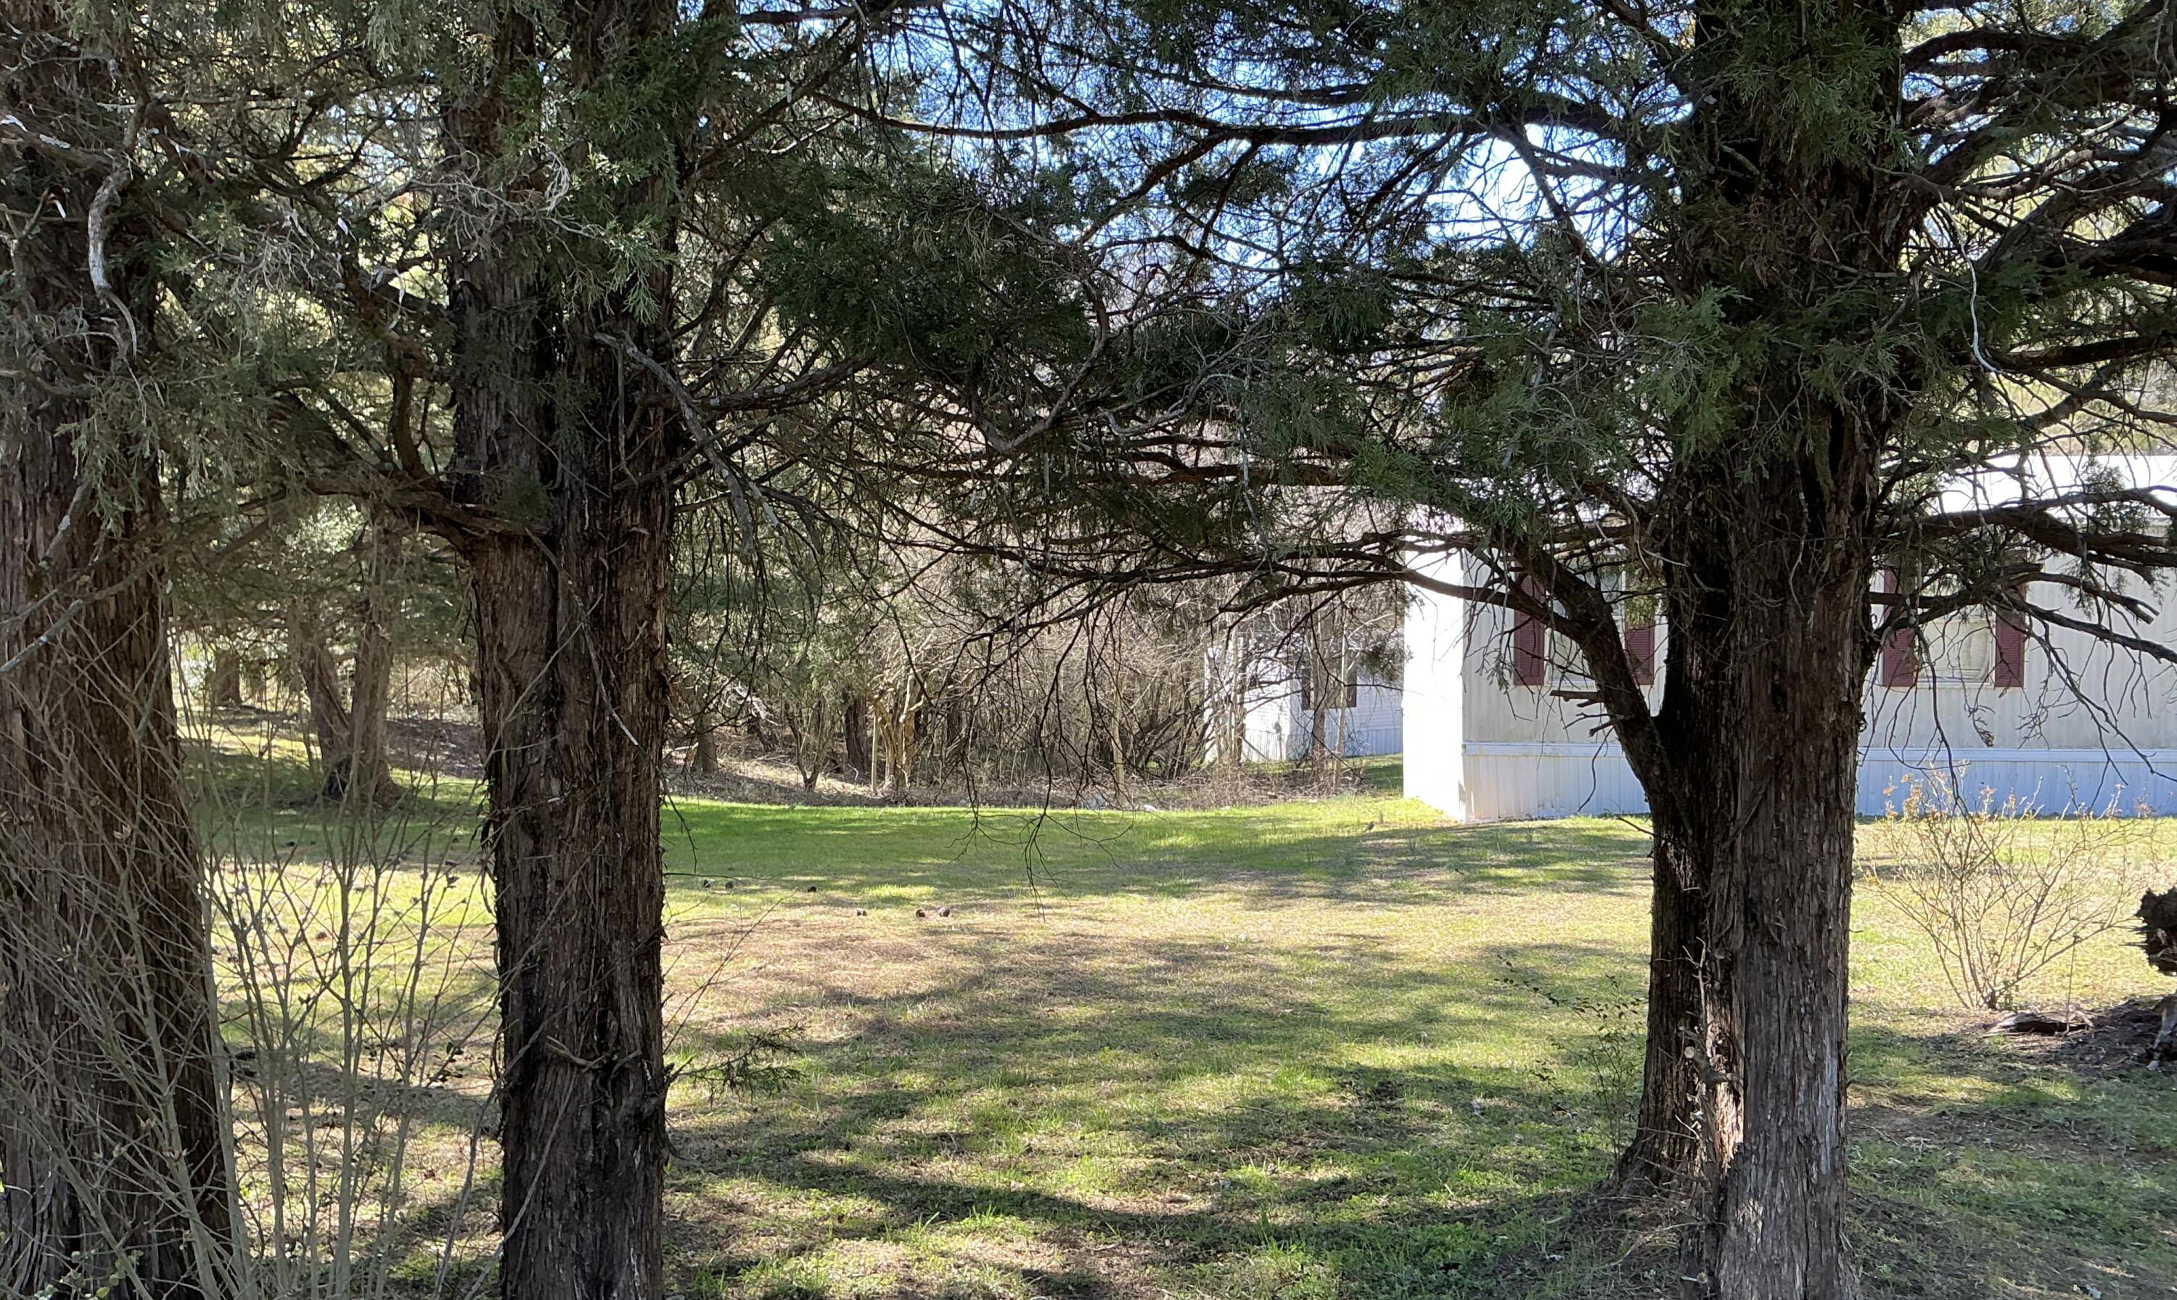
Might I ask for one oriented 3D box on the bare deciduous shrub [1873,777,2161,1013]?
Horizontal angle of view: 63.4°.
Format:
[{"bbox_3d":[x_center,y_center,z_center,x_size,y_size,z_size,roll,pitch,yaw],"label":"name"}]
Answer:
[{"bbox_3d":[4.390,1.150,8.400,1.300,1.150,1.200,0,0,0],"label":"bare deciduous shrub"}]

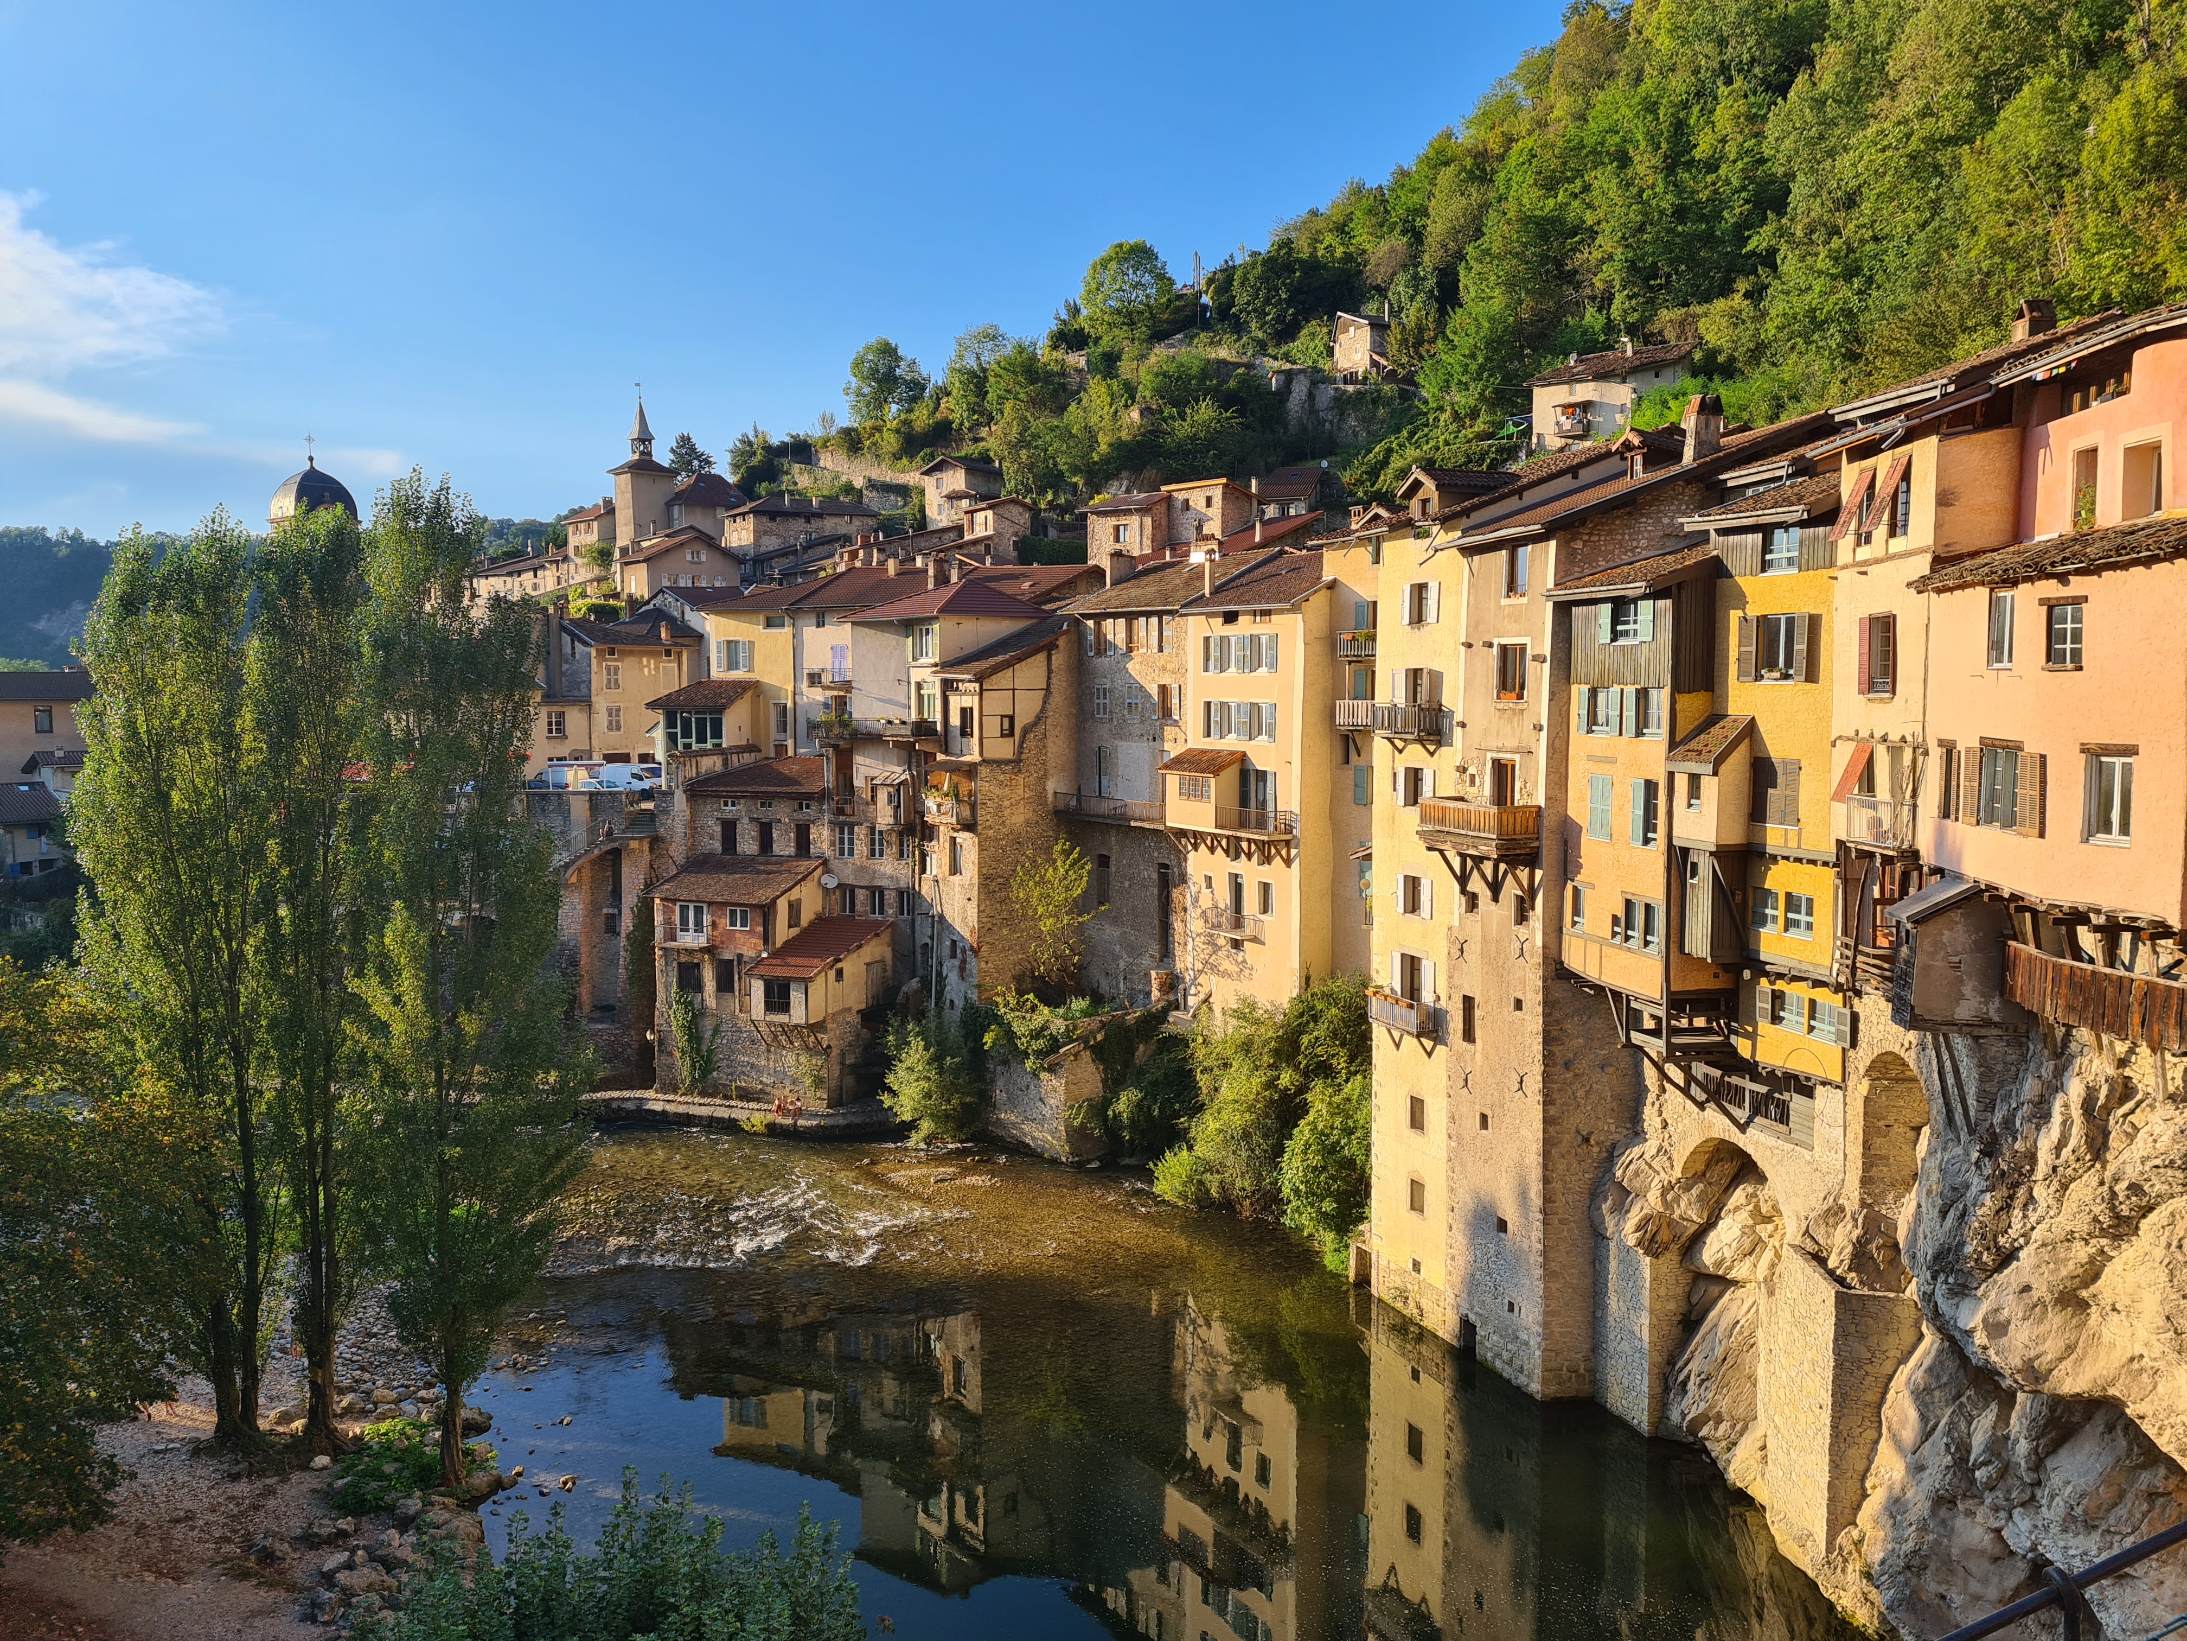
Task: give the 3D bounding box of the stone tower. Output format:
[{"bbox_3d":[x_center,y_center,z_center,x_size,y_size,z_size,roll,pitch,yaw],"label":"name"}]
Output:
[{"bbox_3d":[-49.583,-37.066,180.649,6.000,20.032,6.000,-3,6,-37],"label":"stone tower"}]

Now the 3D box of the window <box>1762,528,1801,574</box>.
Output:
[{"bbox_3d":[15.484,-6.076,36.976,0.150,1.033,1.154,-1,4,-19],"label":"window"}]

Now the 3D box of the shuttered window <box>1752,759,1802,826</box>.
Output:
[{"bbox_3d":[15.476,-0.629,37.222,0.120,1.489,1.511,-1,4,-19],"label":"shuttered window"}]

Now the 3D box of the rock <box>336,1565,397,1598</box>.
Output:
[{"bbox_3d":[-16.048,16.717,36.160,1.133,0.492,0.788,0,5,0],"label":"rock"}]

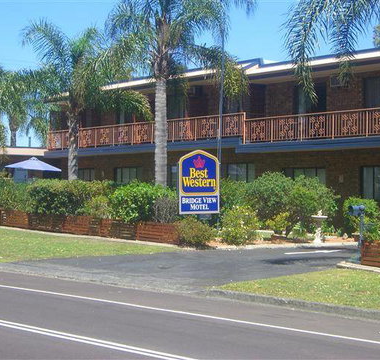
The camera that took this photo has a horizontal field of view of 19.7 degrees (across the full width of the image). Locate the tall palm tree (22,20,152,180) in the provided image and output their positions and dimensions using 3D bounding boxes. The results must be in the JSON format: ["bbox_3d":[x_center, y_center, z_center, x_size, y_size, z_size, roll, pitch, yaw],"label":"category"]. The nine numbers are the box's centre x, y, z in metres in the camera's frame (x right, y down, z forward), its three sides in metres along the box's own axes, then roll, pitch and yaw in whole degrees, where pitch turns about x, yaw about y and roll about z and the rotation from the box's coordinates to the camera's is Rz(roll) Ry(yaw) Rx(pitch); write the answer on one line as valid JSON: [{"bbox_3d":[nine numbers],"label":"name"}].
[{"bbox_3d":[-4.000,-2.200,43.000,5.100,8.100,5.000,0,0,0],"label":"tall palm tree"}]

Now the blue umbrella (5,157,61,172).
[{"bbox_3d":[-7.450,0.120,51.500,2.650,2.420,2.650,0,0,0],"label":"blue umbrella"}]

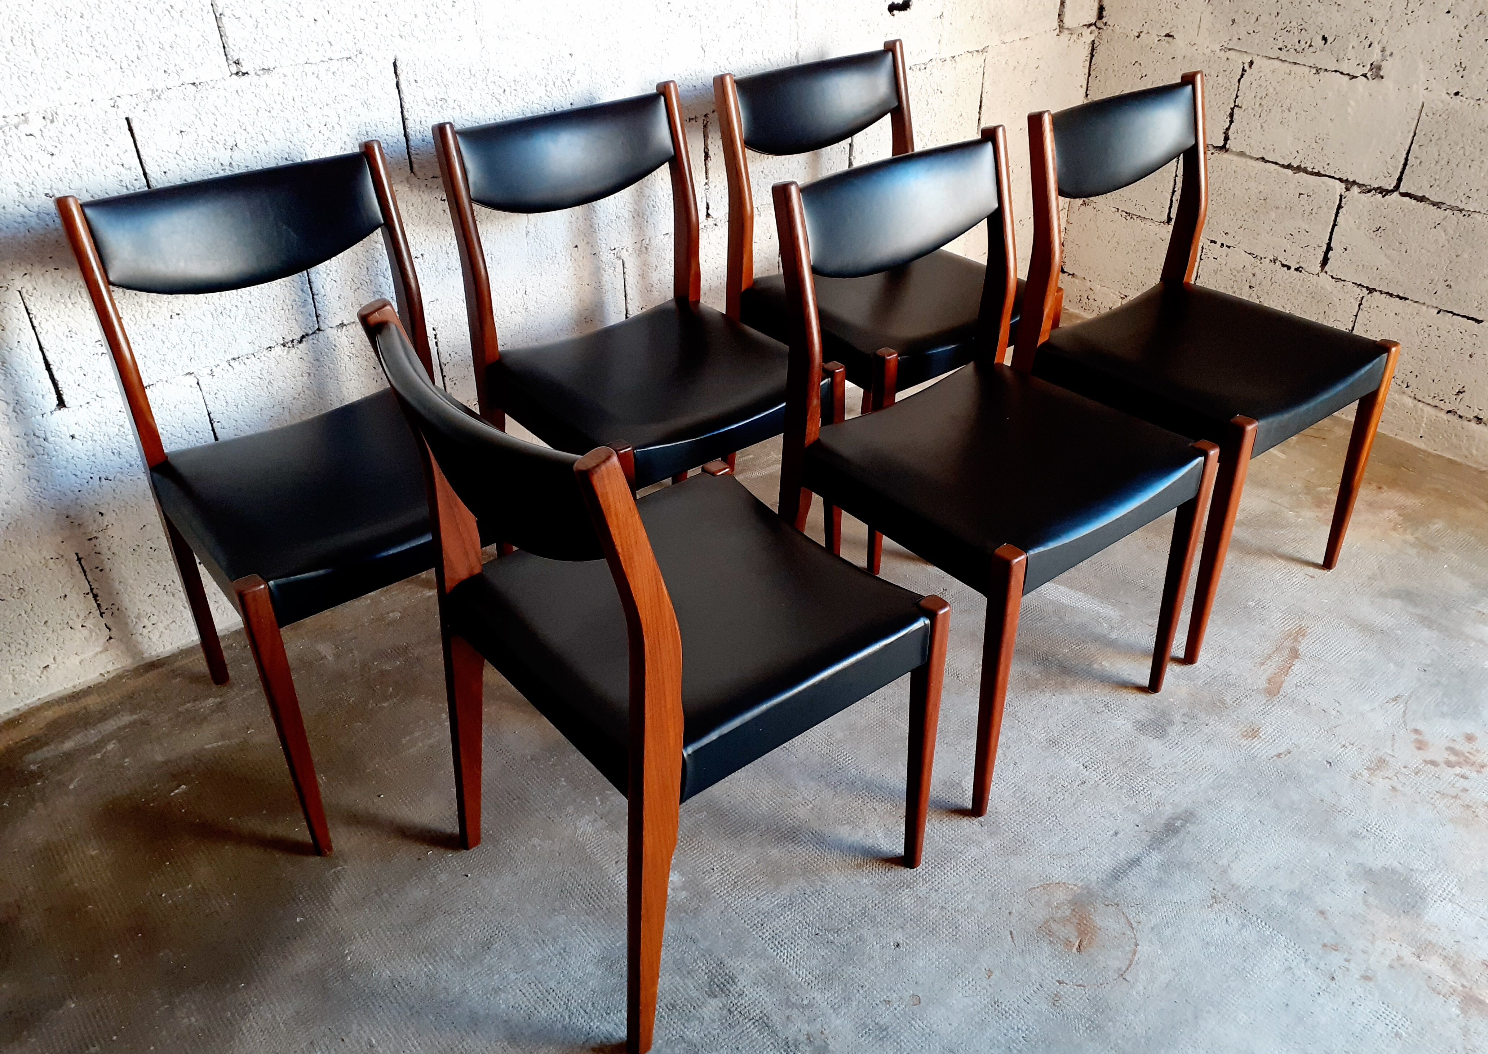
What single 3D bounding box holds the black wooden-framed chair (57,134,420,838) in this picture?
[{"bbox_3d":[-0.578,-0.063,1.690,0.458,0.816,0.502,-24,40,-31],"label":"black wooden-framed chair"}]

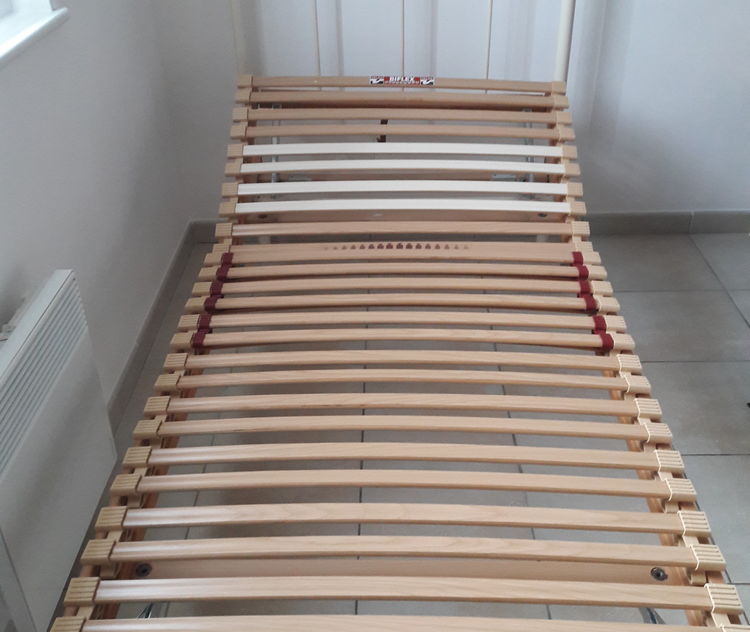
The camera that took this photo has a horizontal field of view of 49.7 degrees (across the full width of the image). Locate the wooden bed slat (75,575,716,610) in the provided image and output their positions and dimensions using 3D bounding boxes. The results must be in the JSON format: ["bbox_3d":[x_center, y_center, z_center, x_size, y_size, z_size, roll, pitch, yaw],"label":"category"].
[{"bbox_3d":[0.032,0.366,1.071,0.855,0.027,0.036,0,33,2],"label":"wooden bed slat"}]

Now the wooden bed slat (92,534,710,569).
[{"bbox_3d":[0.034,0.328,1.130,0.855,0.027,0.036,0,33,2],"label":"wooden bed slat"}]

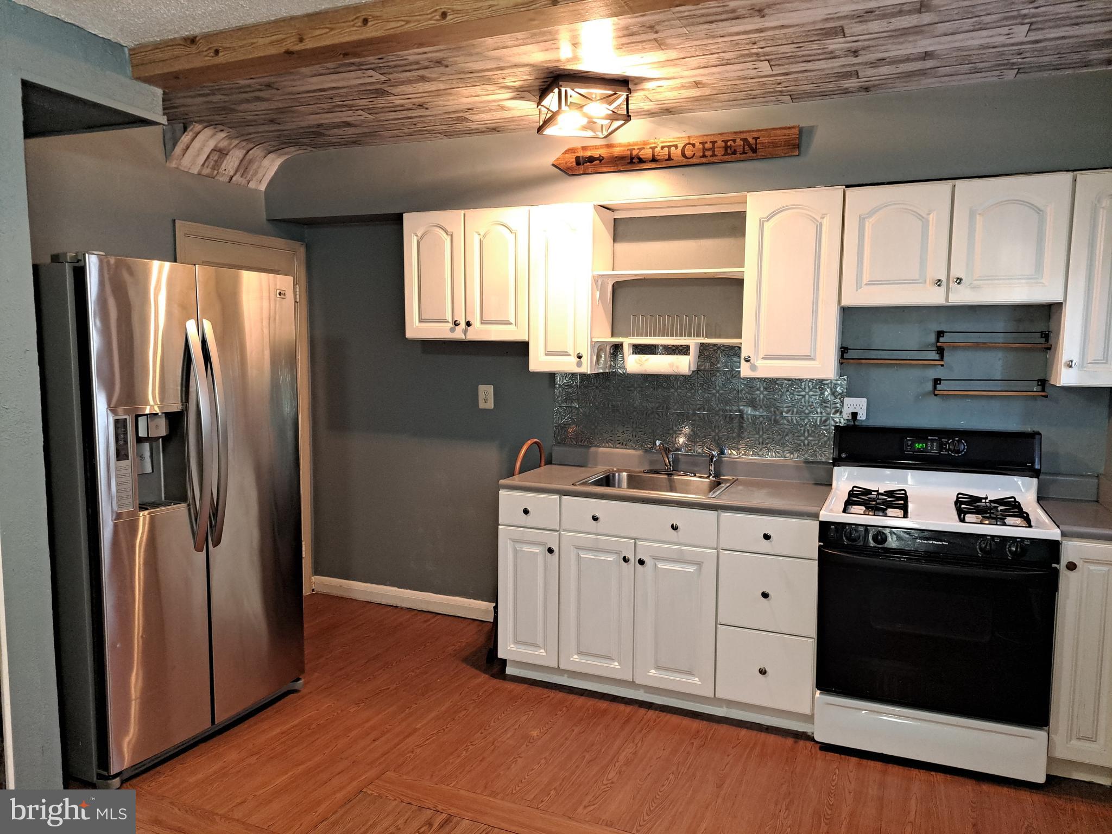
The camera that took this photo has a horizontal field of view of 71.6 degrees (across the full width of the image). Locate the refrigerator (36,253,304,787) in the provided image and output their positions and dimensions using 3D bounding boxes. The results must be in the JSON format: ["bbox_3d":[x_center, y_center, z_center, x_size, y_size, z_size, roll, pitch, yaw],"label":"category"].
[{"bbox_3d":[-1.625,0.333,3.084,0.850,1.800,0.895,3,6,25],"label":"refrigerator"}]

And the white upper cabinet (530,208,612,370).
[{"bbox_3d":[0.081,-0.596,3.695,0.305,0.759,0.344,3,6,23],"label":"white upper cabinet"}]

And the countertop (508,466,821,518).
[{"bbox_3d":[0.500,0.318,3.485,1.392,0.040,0.635,3,6,22],"label":"countertop"}]

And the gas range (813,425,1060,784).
[{"bbox_3d":[1.459,0.665,3.029,0.760,1.184,0.671,3,6,23],"label":"gas range"}]

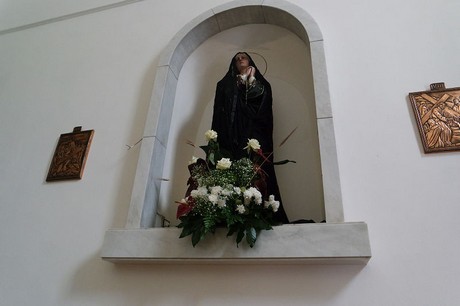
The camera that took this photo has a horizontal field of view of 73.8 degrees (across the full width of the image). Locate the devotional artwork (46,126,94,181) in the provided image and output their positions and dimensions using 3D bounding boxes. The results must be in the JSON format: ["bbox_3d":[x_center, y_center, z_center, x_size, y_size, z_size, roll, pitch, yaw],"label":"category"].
[{"bbox_3d":[-1.251,0.001,2.438,0.310,0.487,0.026,-5,-29,15],"label":"devotional artwork"}]

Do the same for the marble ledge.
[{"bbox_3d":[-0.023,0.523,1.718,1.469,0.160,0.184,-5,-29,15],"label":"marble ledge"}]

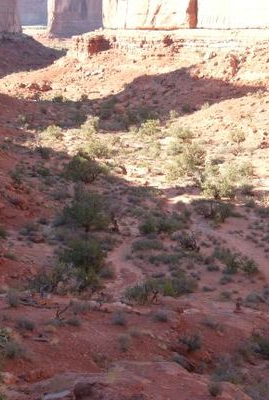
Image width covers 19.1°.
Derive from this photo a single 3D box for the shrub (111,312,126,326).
[{"bbox_3d":[-0.499,3.730,25.000,0.499,0.388,0.459,0,13,0],"label":"shrub"}]

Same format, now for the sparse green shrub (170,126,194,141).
[{"bbox_3d":[4.695,-6.643,80.000,2.597,1.257,2.389,0,13,0],"label":"sparse green shrub"}]

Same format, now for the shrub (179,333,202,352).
[{"bbox_3d":[1.608,4.092,23.000,0.689,0.503,0.634,0,13,0],"label":"shrub"}]

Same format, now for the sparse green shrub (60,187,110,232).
[{"bbox_3d":[-2.814,0.603,46.000,2.872,2.311,2.642,0,13,0],"label":"sparse green shrub"}]

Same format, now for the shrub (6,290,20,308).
[{"bbox_3d":[-4.079,3.354,27.000,0.472,0.575,0.434,0,13,0],"label":"shrub"}]

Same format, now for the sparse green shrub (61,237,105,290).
[{"bbox_3d":[-2.356,2.934,37.000,2.125,2.338,1.955,0,13,0],"label":"sparse green shrub"}]

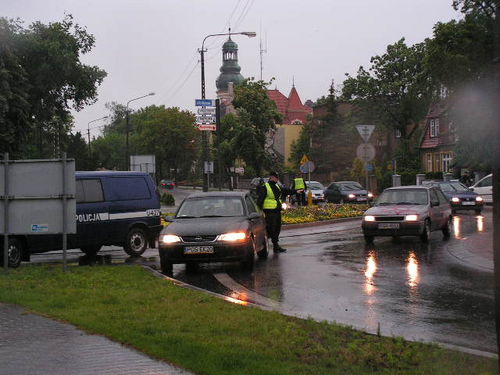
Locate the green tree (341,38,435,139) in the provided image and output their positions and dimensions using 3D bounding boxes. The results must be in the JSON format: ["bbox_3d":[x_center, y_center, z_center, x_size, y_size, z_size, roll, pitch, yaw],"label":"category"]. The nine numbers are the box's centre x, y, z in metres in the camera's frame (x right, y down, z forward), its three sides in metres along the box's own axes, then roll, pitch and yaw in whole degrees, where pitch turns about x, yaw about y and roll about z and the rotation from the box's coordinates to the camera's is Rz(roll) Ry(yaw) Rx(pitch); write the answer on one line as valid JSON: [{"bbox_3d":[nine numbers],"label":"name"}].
[{"bbox_3d":[9.400,-4.700,67.000,6.500,10.800,6.500,-1,1,0],"label":"green tree"}]

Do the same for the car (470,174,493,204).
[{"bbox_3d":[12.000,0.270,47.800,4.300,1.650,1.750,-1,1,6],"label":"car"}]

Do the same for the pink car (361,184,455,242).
[{"bbox_3d":[4.150,0.690,25.600,1.560,1.380,3.680,0,1,25],"label":"pink car"}]

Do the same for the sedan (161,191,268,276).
[{"bbox_3d":[-0.610,0.810,19.750,1.710,1.420,4.470,-1,1,7],"label":"sedan"}]

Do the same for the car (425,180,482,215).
[{"bbox_3d":[9.400,0.430,45.400,1.690,1.420,4.100,-1,1,-7],"label":"car"}]

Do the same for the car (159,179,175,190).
[{"bbox_3d":[-10.200,-0.420,122.000,1.700,1.420,4.300,-1,1,-5],"label":"car"}]

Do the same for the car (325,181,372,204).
[{"bbox_3d":[5.750,0.330,56.700,1.700,1.420,4.350,-1,1,-15],"label":"car"}]

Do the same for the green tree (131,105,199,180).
[{"bbox_3d":[-9.600,-4.600,110.000,7.800,9.500,7.500,-1,1,0],"label":"green tree"}]

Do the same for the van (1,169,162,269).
[{"bbox_3d":[-4.280,0.600,21.400,1.860,1.930,4.800,0,1,45],"label":"van"}]

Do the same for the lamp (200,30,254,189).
[{"bbox_3d":[-1.310,-4.000,57.000,3.400,10.100,0.450,-1,1,0],"label":"lamp"}]

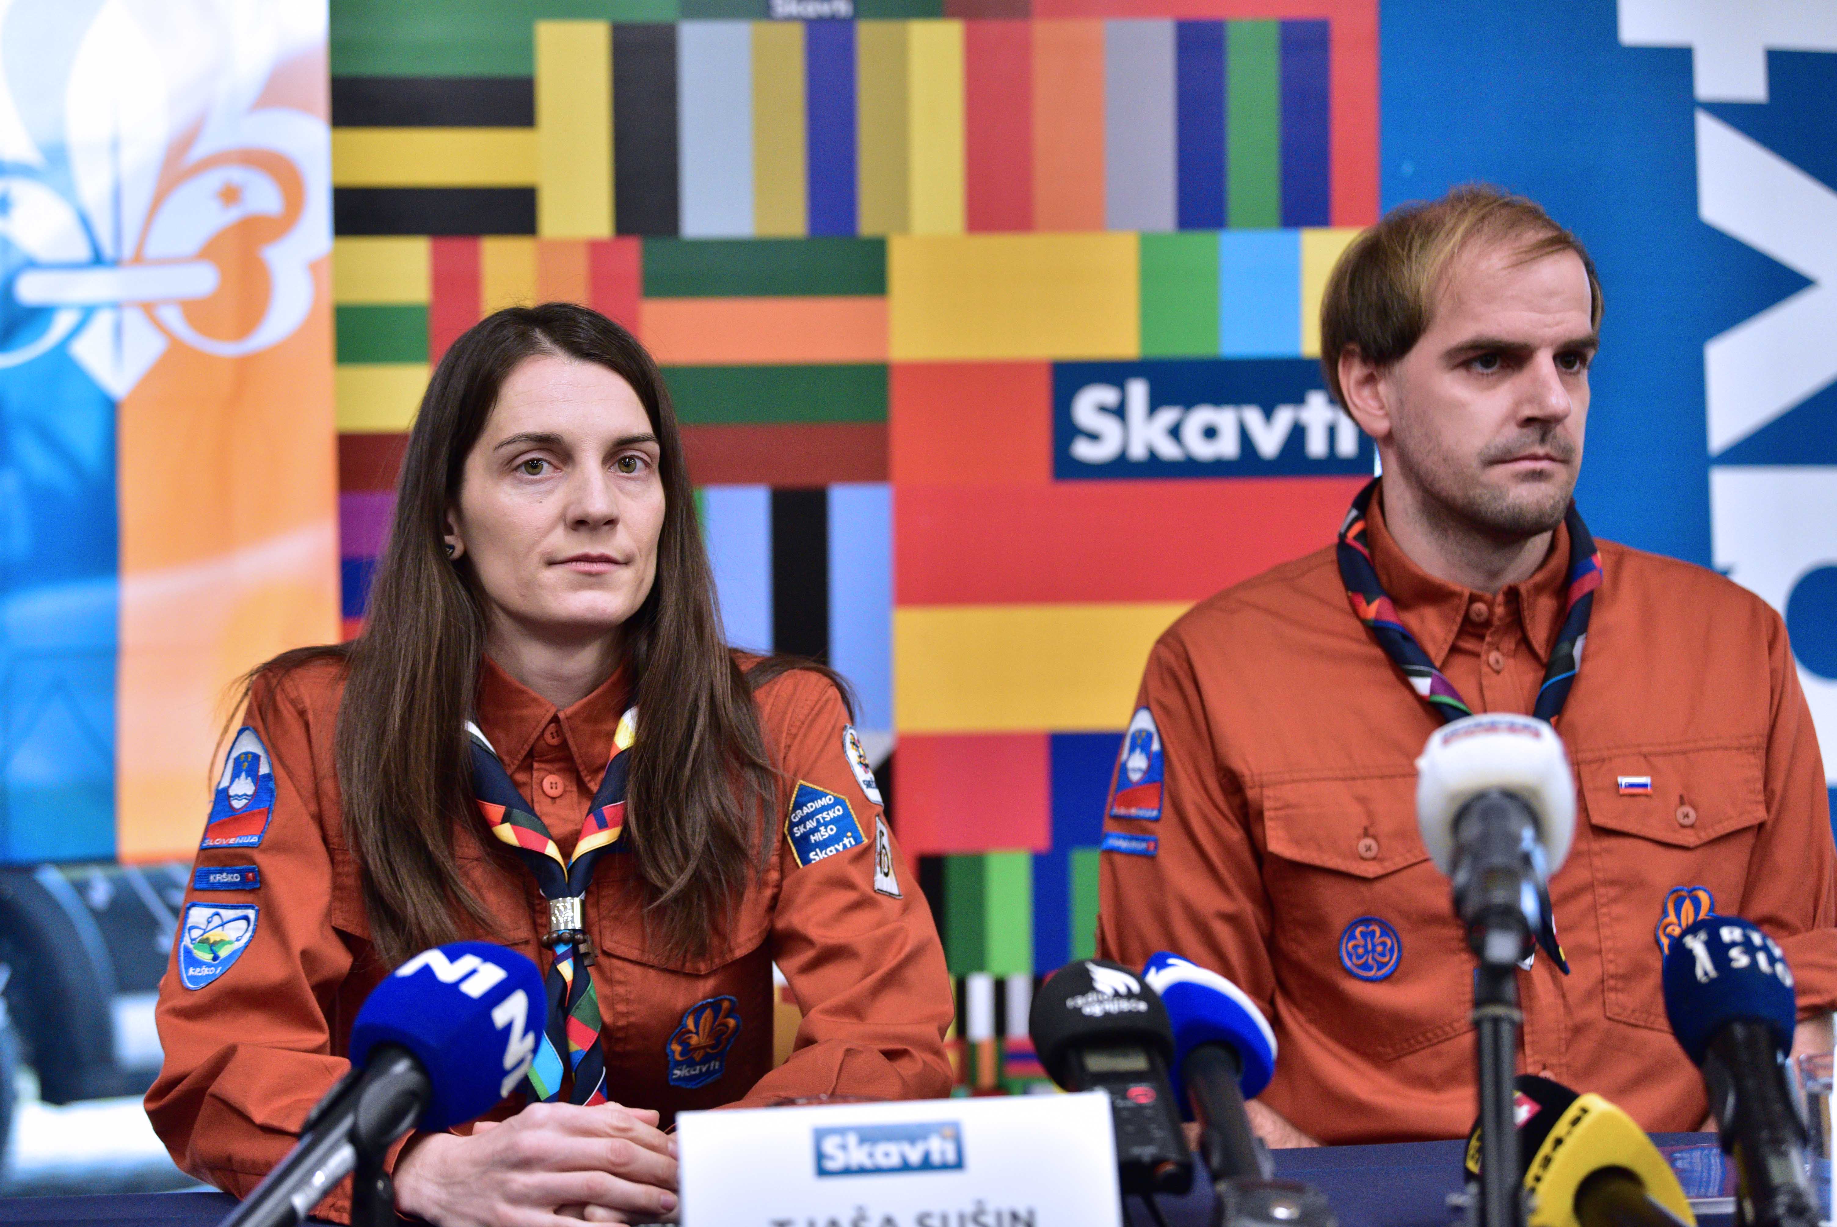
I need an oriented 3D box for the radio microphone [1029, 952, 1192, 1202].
[{"bbox_3d":[0.107,0.254,2.078,0.079,0.078,0.167,-2,31,-8],"label":"radio microphone"}]

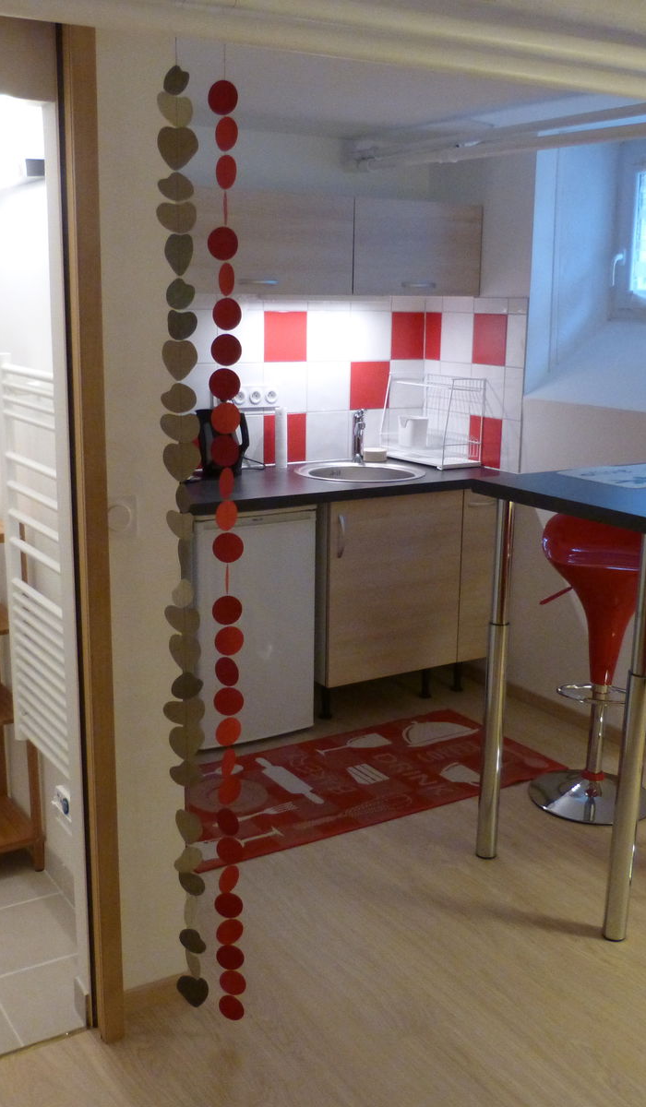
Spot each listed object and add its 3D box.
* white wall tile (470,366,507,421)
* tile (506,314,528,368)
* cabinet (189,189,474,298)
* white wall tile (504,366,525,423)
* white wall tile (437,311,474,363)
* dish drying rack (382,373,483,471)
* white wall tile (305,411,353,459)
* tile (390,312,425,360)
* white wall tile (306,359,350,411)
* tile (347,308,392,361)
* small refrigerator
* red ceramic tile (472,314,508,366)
[{"bbox_3d":[0.661,-0.648,4.428,0.010,0.198,0.201,-7,15,-32],"label":"white wall tile"},{"bbox_3d":[0.742,-0.811,4.245,0.010,0.200,0.115,-7,15,-32],"label":"tile"},{"bbox_3d":[-0.060,-1.160,4.199,1.389,0.344,0.355,-7,15,-30],"label":"cabinet"},{"bbox_3d":[0.739,-0.613,4.287,0.010,0.200,0.108,-7,15,-32],"label":"white wall tile"},{"bbox_3d":[0.555,-0.882,4.551,0.010,0.198,0.201,-7,15,-32],"label":"white wall tile"},{"bbox_3d":[0.462,-0.561,4.621,0.202,0.361,0.409,-7,15,-30],"label":"dish drying rack"},{"bbox_3d":[0.021,-0.482,4.555,0.201,0.198,0.010,-7,15,-32],"label":"white wall tile"},{"bbox_3d":[0.359,-0.913,4.677,0.178,0.198,0.010,-7,15,-32],"label":"tile"},{"bbox_3d":[0.022,-0.675,4.490,0.200,0.200,0.010,-7,15,-32],"label":"white wall tile"},{"bbox_3d":[0.195,-0.890,4.554,0.200,0.200,0.010,-7,15,-32],"label":"tile"},{"bbox_3d":[-0.358,0.229,4.105,0.477,0.831,0.480,-7,15,-32],"label":"small refrigerator"},{"bbox_3d":[0.671,-0.853,4.431,0.010,0.200,0.200,-7,15,-30],"label":"red ceramic tile"}]

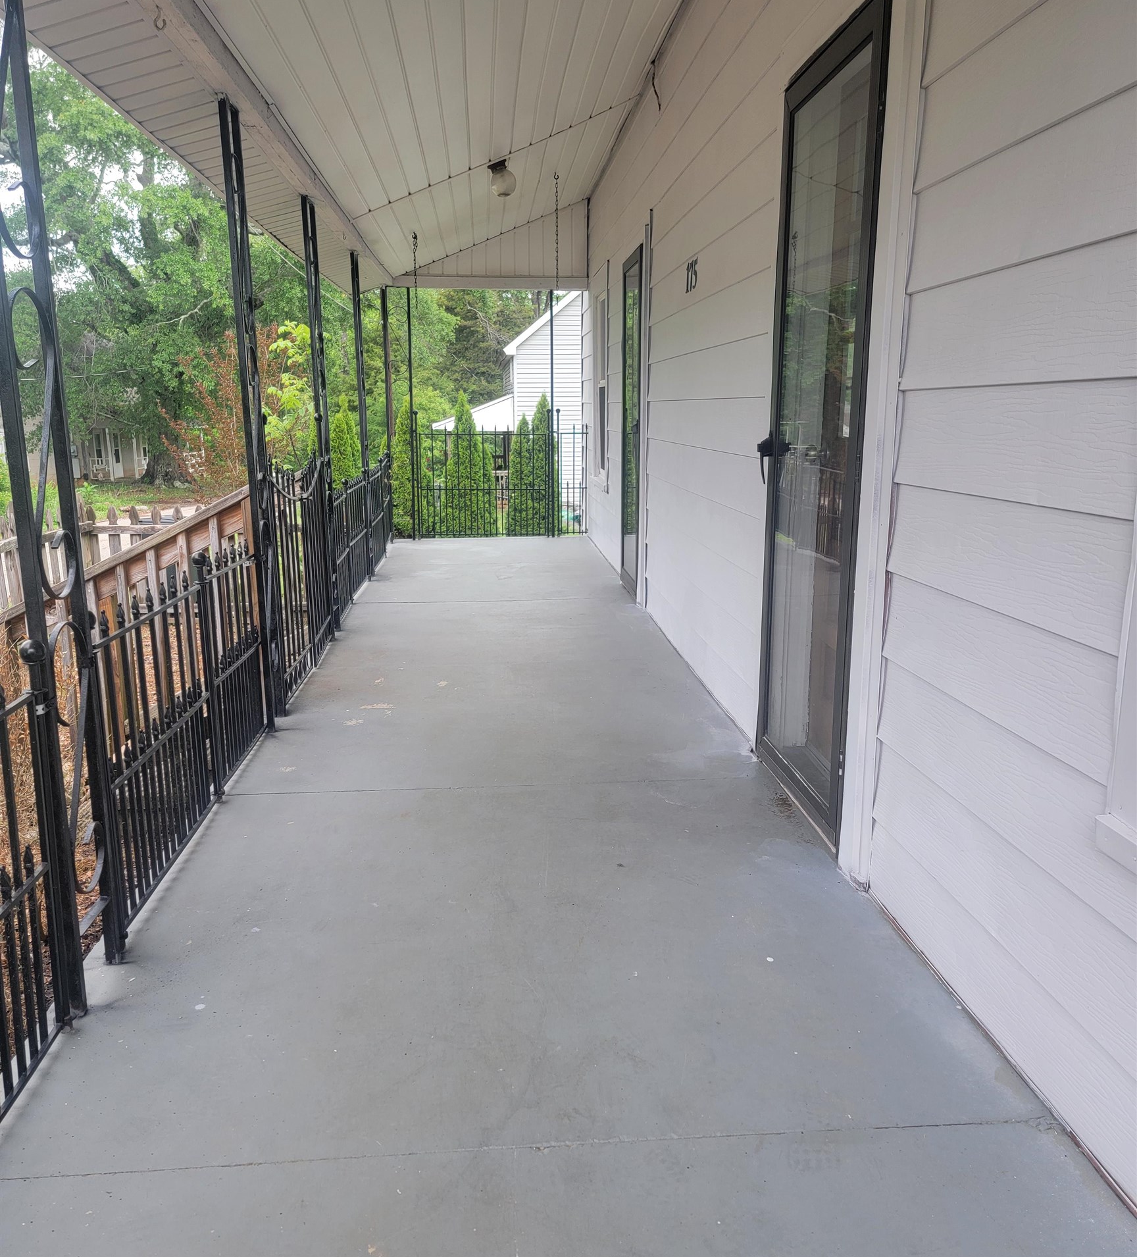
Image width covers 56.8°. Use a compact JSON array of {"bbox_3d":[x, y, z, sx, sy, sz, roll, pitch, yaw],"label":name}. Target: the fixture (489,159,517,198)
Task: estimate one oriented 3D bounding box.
[{"bbox_3d":[-0.377,-2.579,6.031,0.148,0.195,0.148,-17,13,-1],"label":"fixture"}]

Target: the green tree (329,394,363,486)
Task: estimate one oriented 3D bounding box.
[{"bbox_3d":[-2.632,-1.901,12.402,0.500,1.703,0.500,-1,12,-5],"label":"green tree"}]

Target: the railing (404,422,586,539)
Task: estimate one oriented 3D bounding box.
[{"bbox_3d":[-0.611,-1.313,9.196,1.571,1.023,0.060,-1,12,-5],"label":"railing"}]

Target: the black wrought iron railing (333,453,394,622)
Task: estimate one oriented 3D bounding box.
[{"bbox_3d":[-1.357,-0.736,7.158,0.060,0.723,3.593,-1,12,-5],"label":"black wrought iron railing"}]

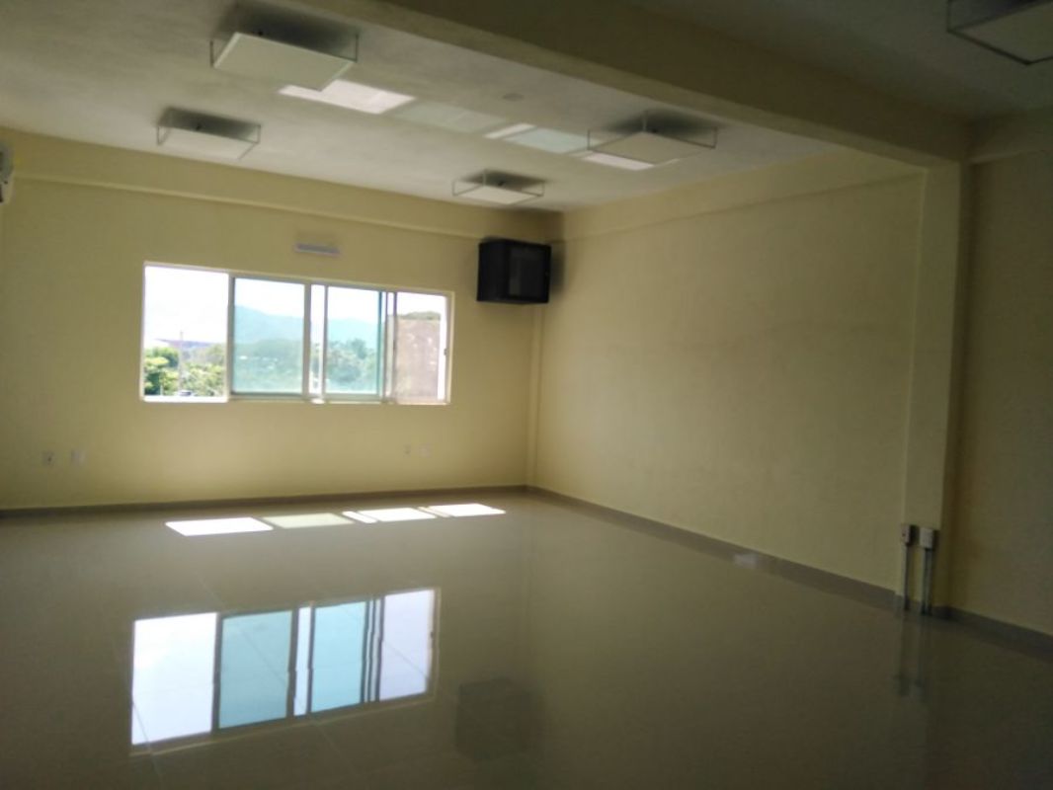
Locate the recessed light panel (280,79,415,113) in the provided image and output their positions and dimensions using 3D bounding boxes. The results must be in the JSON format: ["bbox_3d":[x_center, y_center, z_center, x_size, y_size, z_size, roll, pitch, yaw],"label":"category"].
[{"bbox_3d":[-1.165,-1.952,5.127,0.700,0.030,0.490,1,3,-32],"label":"recessed light panel"}]

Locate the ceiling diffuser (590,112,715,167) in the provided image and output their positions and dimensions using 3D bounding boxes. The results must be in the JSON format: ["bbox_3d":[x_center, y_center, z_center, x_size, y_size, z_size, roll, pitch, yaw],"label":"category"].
[{"bbox_3d":[0.880,-1.796,5.549,0.613,0.138,0.613,1,3,-32],"label":"ceiling diffuser"}]

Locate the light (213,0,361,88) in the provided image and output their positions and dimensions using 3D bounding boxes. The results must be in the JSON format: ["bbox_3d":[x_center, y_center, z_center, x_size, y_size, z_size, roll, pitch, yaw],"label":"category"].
[{"bbox_3d":[-1.307,-1.842,4.249,0.613,0.138,0.613,1,3,-32],"label":"light"}]

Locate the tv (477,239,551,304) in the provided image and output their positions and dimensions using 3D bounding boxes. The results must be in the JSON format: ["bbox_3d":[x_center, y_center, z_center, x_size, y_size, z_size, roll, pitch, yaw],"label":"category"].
[{"bbox_3d":[-0.128,-1.311,8.550,0.563,0.603,0.555,1,3,-32],"label":"tv"}]

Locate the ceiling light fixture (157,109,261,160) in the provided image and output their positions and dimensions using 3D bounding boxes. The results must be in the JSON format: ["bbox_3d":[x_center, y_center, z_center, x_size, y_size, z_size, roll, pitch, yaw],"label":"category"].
[{"bbox_3d":[-2.413,-1.968,6.001,0.613,0.138,0.613,1,3,-32],"label":"ceiling light fixture"}]

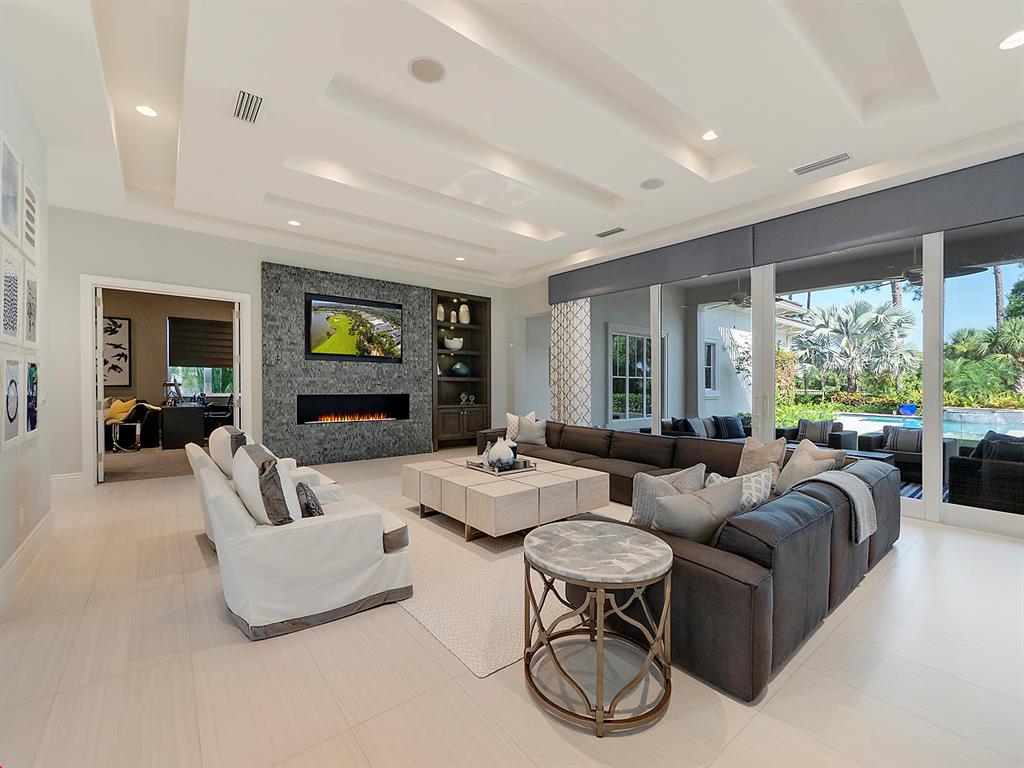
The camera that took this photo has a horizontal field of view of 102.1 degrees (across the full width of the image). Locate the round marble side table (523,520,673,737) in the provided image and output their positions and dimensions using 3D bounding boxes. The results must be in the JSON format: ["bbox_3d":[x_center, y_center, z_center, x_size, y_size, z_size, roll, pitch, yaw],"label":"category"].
[{"bbox_3d":[0.386,1.036,1.899,0.650,0.606,0.650,0,0,0],"label":"round marble side table"}]

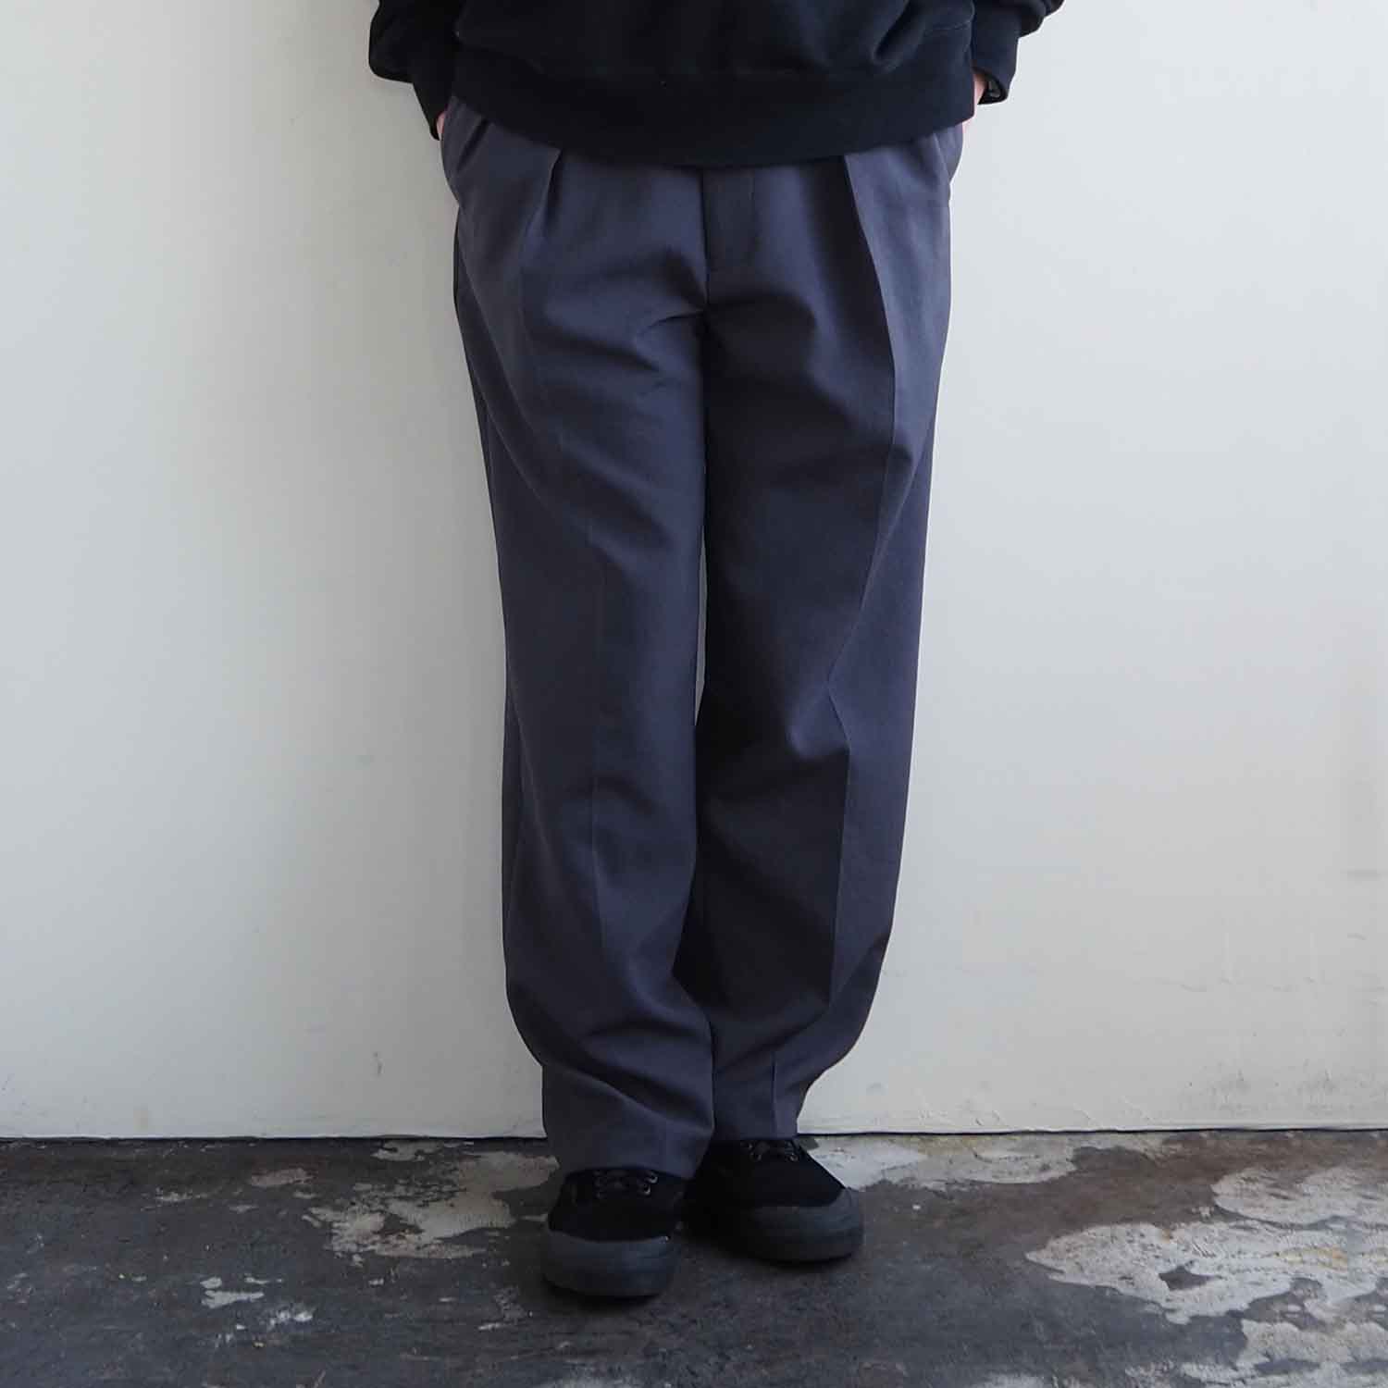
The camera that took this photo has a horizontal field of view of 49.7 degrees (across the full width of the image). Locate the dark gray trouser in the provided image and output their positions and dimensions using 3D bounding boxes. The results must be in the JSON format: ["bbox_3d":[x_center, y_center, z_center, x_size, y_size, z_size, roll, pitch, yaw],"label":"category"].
[{"bbox_3d":[0.010,-0.075,1.380,0.465,0.975,0.290,0,0,-3],"label":"dark gray trouser"}]

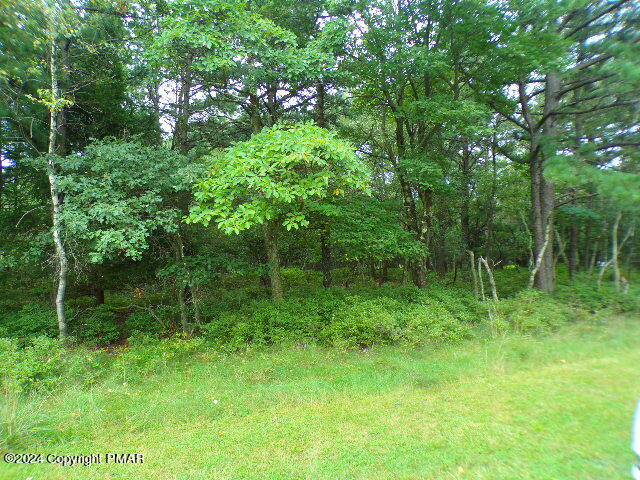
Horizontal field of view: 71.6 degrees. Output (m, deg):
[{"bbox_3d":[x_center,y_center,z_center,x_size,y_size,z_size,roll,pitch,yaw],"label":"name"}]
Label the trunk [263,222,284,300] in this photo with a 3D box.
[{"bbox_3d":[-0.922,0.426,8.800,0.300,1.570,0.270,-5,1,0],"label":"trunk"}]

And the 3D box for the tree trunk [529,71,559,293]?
[{"bbox_3d":[5.138,-1.345,10.200,0.600,5.100,0.500,1,1,0],"label":"tree trunk"}]

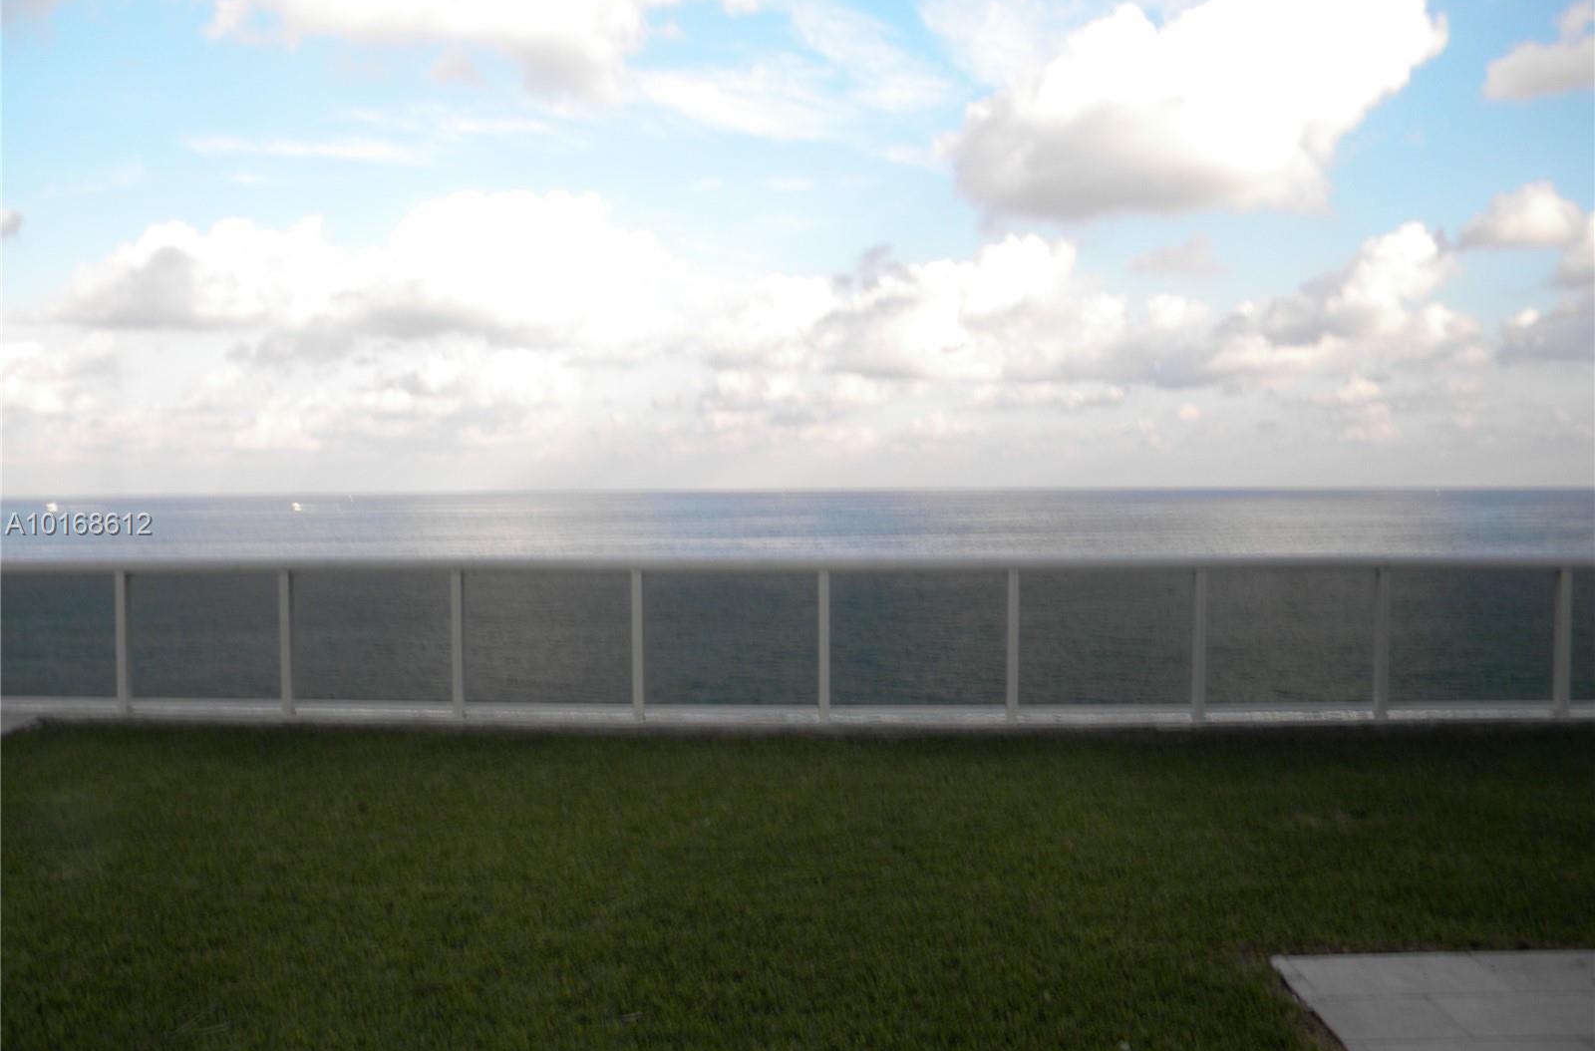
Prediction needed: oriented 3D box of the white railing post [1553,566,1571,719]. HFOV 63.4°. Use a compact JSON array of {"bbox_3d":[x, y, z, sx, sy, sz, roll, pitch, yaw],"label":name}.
[{"bbox_3d":[4.991,0.757,8.427,0.066,1.002,0.066,0,2,2],"label":"white railing post"}]

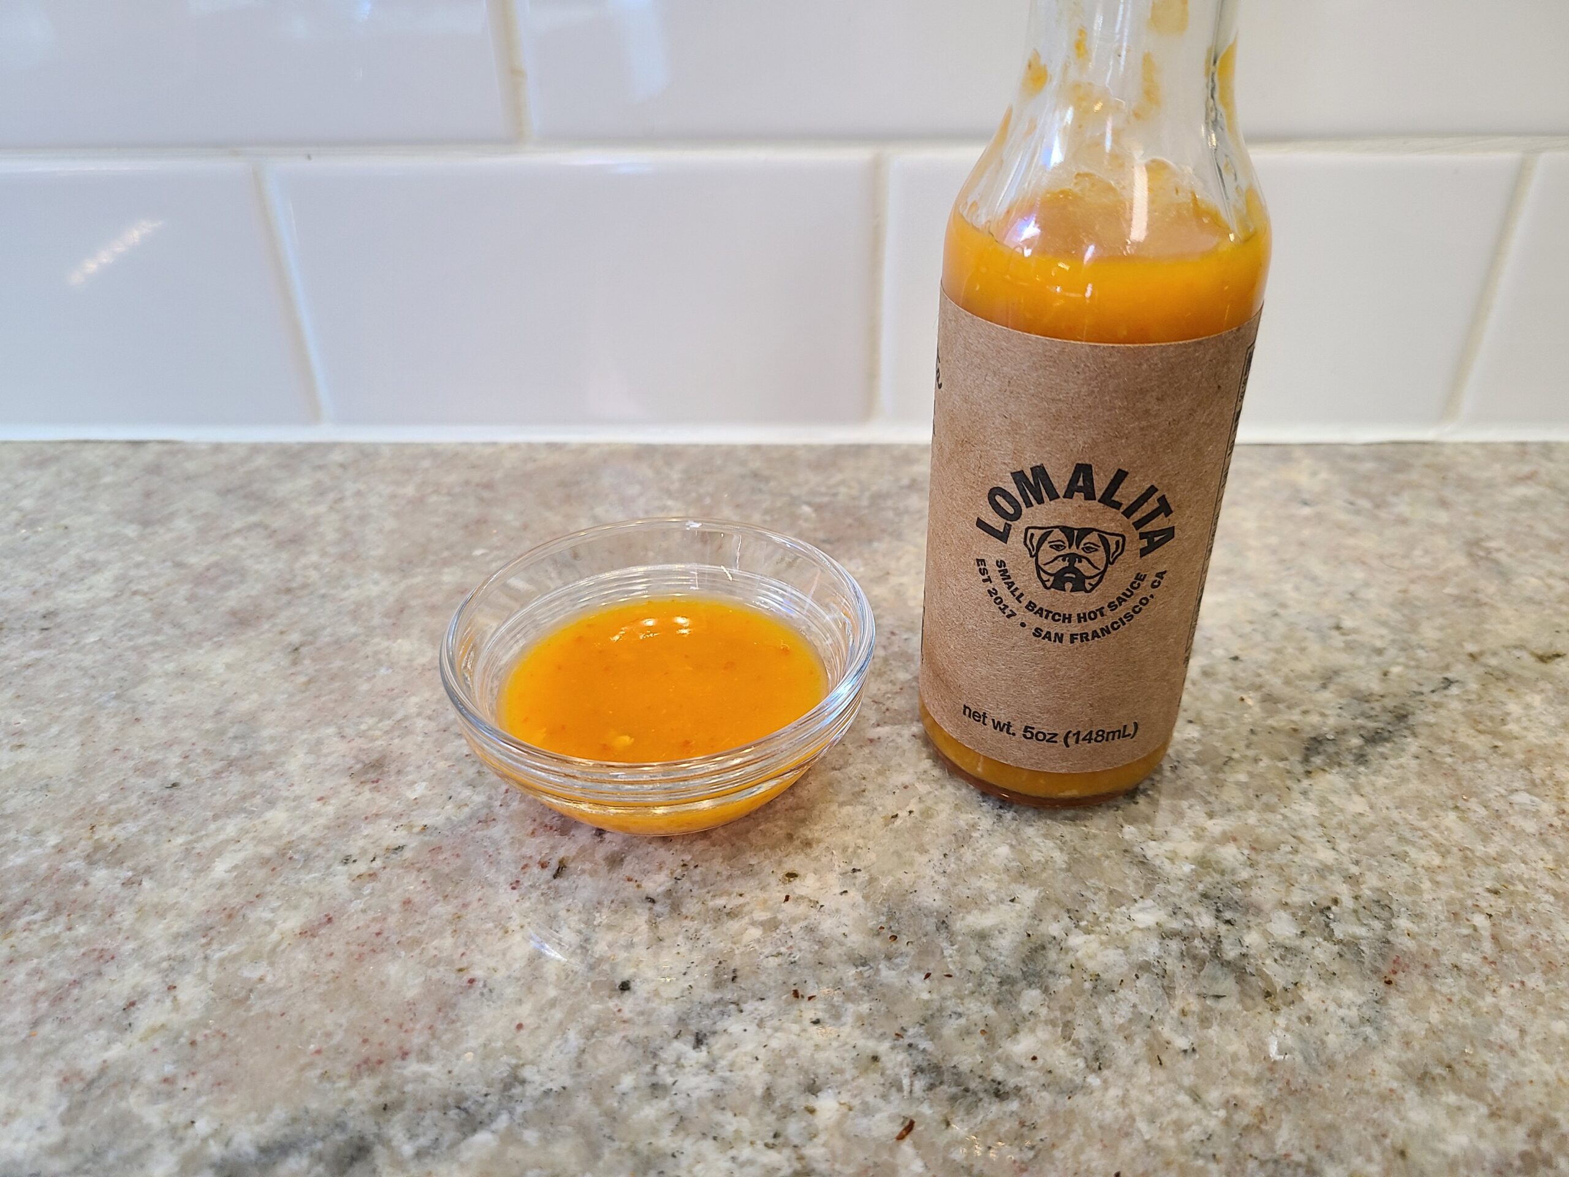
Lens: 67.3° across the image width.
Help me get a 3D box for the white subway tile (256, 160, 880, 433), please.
[{"bbox_3d":[-0.053,-0.078,0.313,0.152,0.074,0.008,0,31,2],"label":"white subway tile"}]

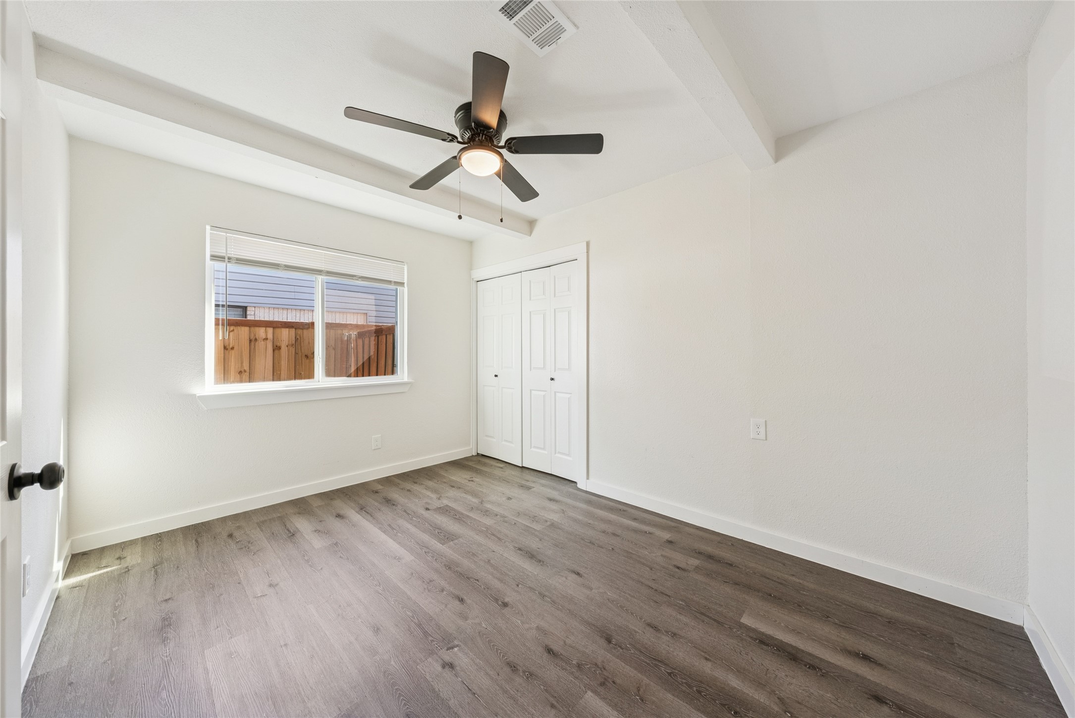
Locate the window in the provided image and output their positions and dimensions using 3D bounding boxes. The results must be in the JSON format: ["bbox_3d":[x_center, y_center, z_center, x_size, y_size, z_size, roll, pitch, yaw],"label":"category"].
[{"bbox_3d":[-1.866,-0.365,3.115,0.100,1.193,1.498,0,1,44],"label":"window"}]

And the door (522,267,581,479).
[{"bbox_3d":[0.118,0.116,3.453,0.718,2.002,0.040,0,1,43],"label":"door"}]

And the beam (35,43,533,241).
[{"bbox_3d":[-1.135,-1.278,2.581,2.890,0.155,0.118,-1,1,-45],"label":"beam"}]

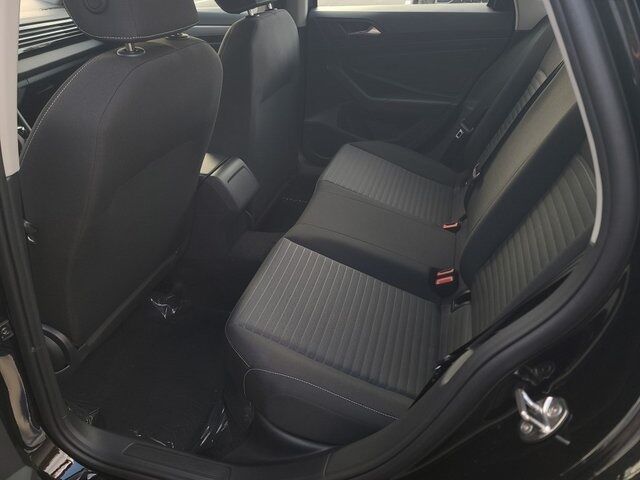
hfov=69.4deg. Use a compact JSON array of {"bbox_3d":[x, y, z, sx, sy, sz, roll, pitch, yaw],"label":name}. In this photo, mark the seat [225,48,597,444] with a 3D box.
[{"bbox_3d":[0.323,-0.173,1.312,0.810,0.790,1.280,8,35,12],"label":"seat"}]

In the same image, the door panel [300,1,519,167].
[{"bbox_3d":[0.336,-0.569,1.913,0.830,0.680,0.120,8,35,12],"label":"door panel"}]

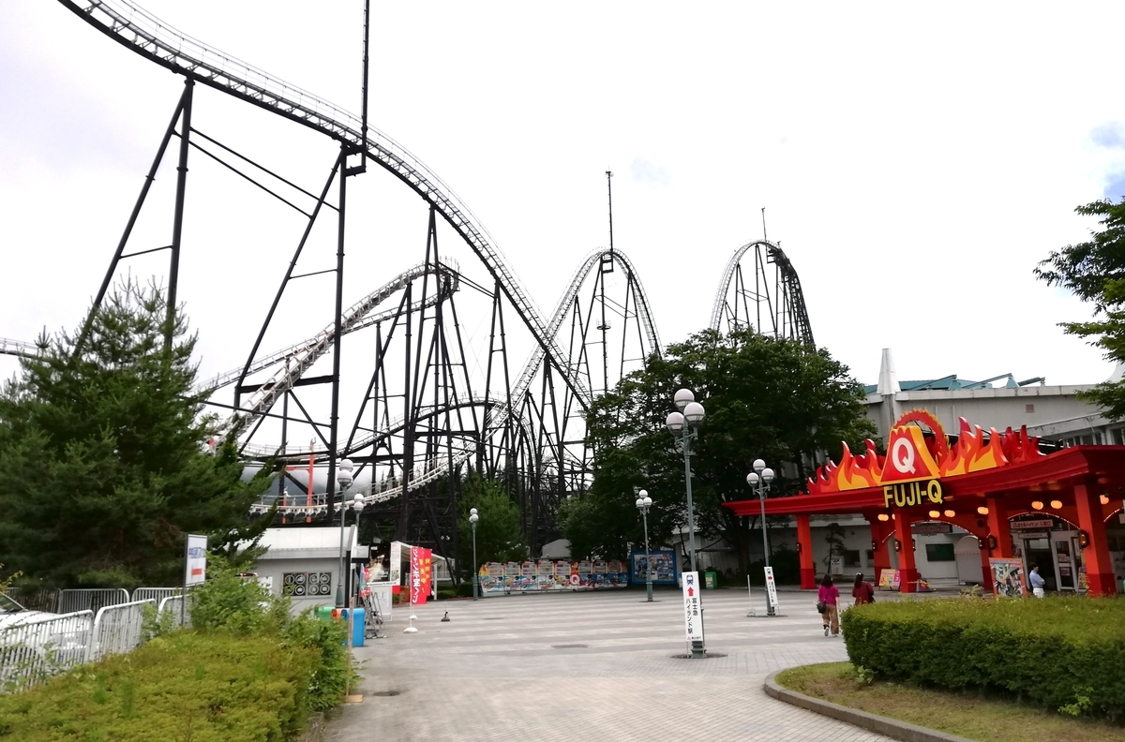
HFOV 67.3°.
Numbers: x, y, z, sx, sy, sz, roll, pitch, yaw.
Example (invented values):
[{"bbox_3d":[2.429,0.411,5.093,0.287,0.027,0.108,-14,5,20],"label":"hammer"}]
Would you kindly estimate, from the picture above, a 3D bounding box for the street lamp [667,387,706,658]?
[{"bbox_3d":[2.763,3.206,18.383,0.450,5.780,1.600,1,-13,-11],"label":"street lamp"}]

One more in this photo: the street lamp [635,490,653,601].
[{"bbox_3d":[4.608,9.423,45.579,0.450,5.780,1.600,1,-13,-11],"label":"street lamp"}]

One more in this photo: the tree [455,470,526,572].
[{"bbox_3d":[-5.164,11.830,62.010,5.400,8.999,5.200,-2,-13,0],"label":"tree"}]

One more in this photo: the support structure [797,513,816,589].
[{"bbox_3d":[15.591,11.532,54.174,0.750,4.676,0.750,2,-14,-17],"label":"support structure"}]

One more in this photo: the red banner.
[{"bbox_3d":[-4.774,6.880,28.359,0.620,1.830,0.100,8,-16,-35],"label":"red banner"}]

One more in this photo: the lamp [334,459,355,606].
[{"bbox_3d":[-7.519,5.899,28.828,0.450,5.780,1.600,1,-13,-11],"label":"lamp"}]

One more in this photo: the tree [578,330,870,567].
[{"bbox_3d":[11.251,6.254,62.663,19.800,19.265,16.500,-2,-13,0],"label":"tree"}]

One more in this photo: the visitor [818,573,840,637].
[{"bbox_3d":[6.832,6.053,21.850,0.540,1.570,0.420,-6,-14,19],"label":"visitor"}]

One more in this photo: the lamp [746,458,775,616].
[{"bbox_3d":[7.553,6.101,31.521,0.450,5.780,1.600,1,-13,-11],"label":"lamp"}]

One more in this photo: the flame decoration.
[{"bbox_3d":[18.503,4.079,45.173,1.700,3.550,15.858,4,-14,-22],"label":"flame decoration"}]

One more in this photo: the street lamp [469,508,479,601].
[{"bbox_3d":[-5.641,11.873,54.972,0.450,5.780,1.600,1,-13,-11],"label":"street lamp"}]

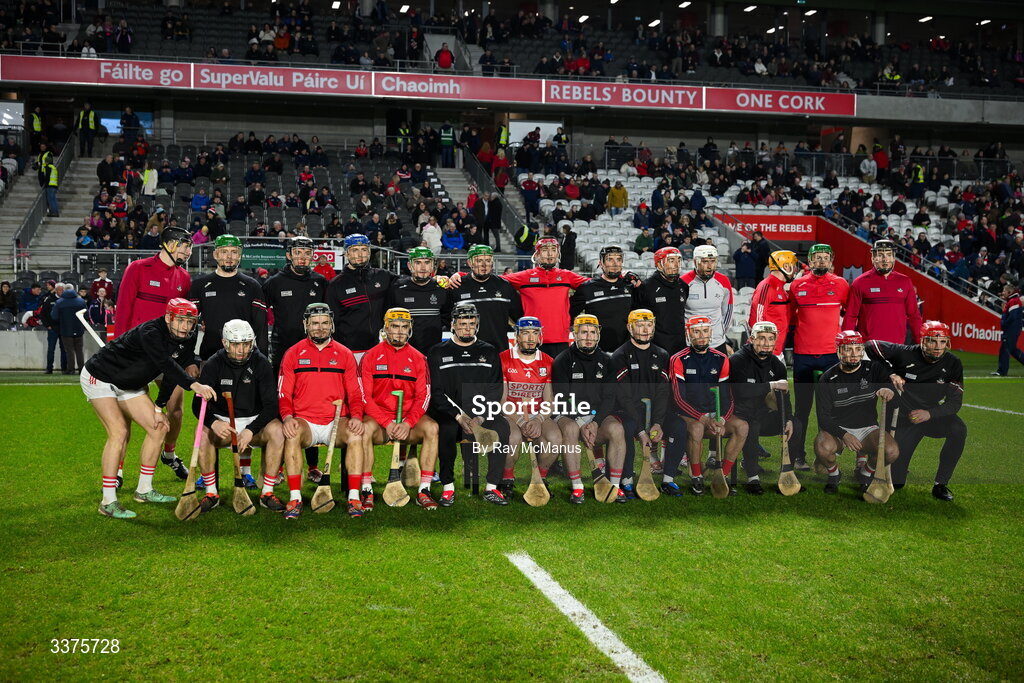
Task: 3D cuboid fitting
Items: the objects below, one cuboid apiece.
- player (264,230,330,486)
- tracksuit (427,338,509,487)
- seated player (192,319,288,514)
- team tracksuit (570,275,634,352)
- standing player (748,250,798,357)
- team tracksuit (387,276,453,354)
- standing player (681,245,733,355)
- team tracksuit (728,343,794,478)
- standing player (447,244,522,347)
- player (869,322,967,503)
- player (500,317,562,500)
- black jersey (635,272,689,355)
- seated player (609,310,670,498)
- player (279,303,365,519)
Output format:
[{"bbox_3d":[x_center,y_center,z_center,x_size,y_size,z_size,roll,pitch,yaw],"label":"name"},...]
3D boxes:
[{"bbox_3d":[-1.690,0.138,9.378,0.540,1.890,0.380,0,2,-11],"label":"player"},{"bbox_3d":[-0.309,0.492,8.500,0.560,1.019,0.700,0,2,-6],"label":"tracksuit"},{"bbox_3d":[-1.888,0.485,8.267,0.630,1.260,0.830,0,2,-10],"label":"seated player"},{"bbox_3d":[0.748,-0.223,9.868,0.550,0.660,0.300,0,2,-12],"label":"team tracksuit"},{"bbox_3d":[2.168,0.146,9.988,0.400,1.840,0.520,2,2,44],"label":"standing player"},{"bbox_3d":[-0.697,-0.190,9.100,0.540,0.630,0.300,0,2,-8],"label":"team tracksuit"},{"bbox_3d":[1.641,0.125,10.038,0.520,1.880,0.370,0,2,3],"label":"standing player"},{"bbox_3d":[1.900,0.514,9.060,0.500,1.007,0.700,0,2,-5],"label":"team tracksuit"},{"bbox_3d":[-0.213,0.132,9.600,0.610,1.855,0.380,0,2,-7],"label":"standing player"},{"bbox_3d":[3.044,0.474,8.970,0.700,1.266,0.950,1,2,10],"label":"player"},{"bbox_3d":[0.153,0.462,8.920,0.470,1.297,0.780,0,2,-8],"label":"player"},{"bbox_3d":[1.226,-0.217,9.800,0.540,0.720,0.340,-1,2,-23],"label":"black jersey"},{"bbox_3d":[0.996,0.427,8.850,0.530,1.342,0.800,0,2,-4],"label":"seated player"},{"bbox_3d":[-1.279,0.420,8.020,0.580,1.370,0.800,0,2,-10],"label":"player"}]

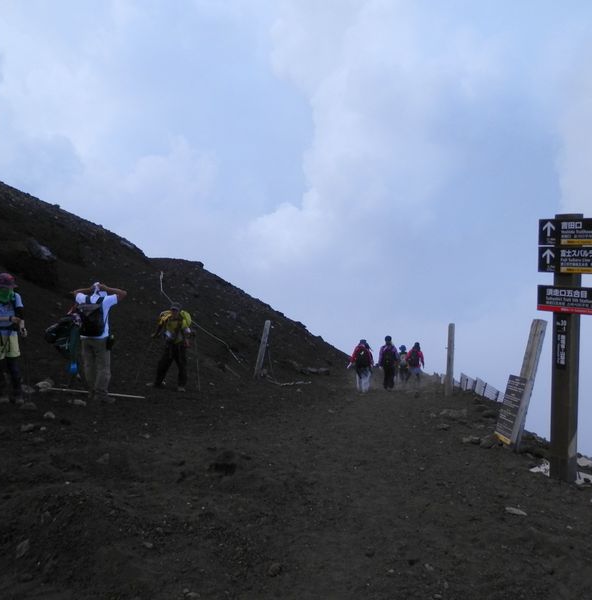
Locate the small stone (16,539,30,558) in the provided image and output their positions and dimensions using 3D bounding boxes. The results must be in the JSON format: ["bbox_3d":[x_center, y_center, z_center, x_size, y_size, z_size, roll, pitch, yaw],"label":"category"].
[{"bbox_3d":[-1.603,1.464,3.400,0.080,0.085,0.080,-1,6,0],"label":"small stone"}]

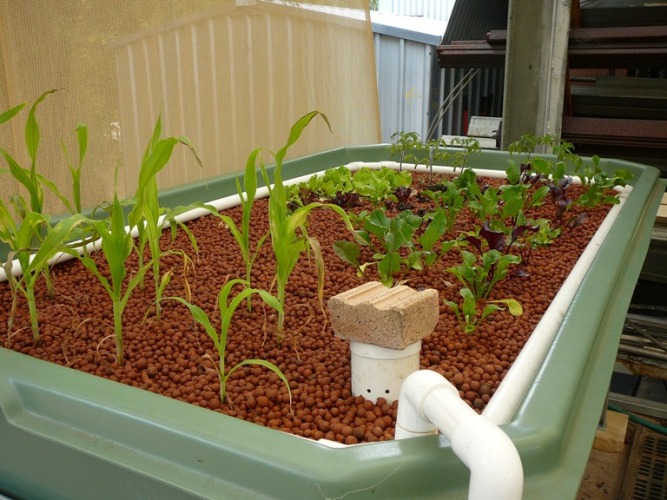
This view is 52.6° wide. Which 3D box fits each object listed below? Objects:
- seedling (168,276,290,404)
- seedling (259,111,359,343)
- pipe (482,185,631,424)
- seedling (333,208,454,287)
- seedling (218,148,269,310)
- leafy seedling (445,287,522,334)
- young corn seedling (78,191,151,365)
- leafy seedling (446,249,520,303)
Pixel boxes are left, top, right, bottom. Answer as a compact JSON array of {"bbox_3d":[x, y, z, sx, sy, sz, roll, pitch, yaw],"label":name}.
[{"bbox_3d":[-0.156,0.137,1.009,0.183,0.200,0.130,0,16,0],"label":"seedling"},{"bbox_3d":[-0.044,-0.033,1.195,0.177,0.421,0.150,0,16,0],"label":"seedling"},{"bbox_3d":[0.665,0.008,1.750,0.046,0.046,1.960,8,18,27],"label":"pipe"},{"bbox_3d":[0.143,-0.008,1.603,0.290,0.145,0.220,0,16,0],"label":"seedling"},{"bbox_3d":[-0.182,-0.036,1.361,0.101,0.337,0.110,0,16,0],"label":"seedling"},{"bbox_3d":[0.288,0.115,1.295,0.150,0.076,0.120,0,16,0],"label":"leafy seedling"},{"bbox_3d":[-0.367,0.050,1.130,0.121,0.303,0.130,0,16,0],"label":"young corn seedling"},{"bbox_3d":[0.323,0.058,1.452,0.159,0.098,0.130,0,16,0],"label":"leafy seedling"}]

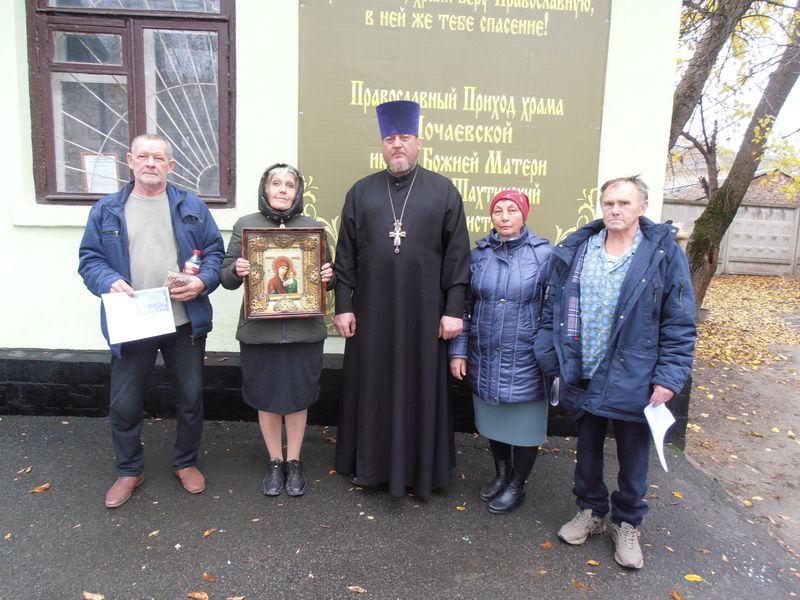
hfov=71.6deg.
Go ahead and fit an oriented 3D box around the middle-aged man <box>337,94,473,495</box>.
[{"bbox_3d":[-0.007,0.008,2.771,0.670,1.926,0.420,2,7,0],"label":"middle-aged man"}]

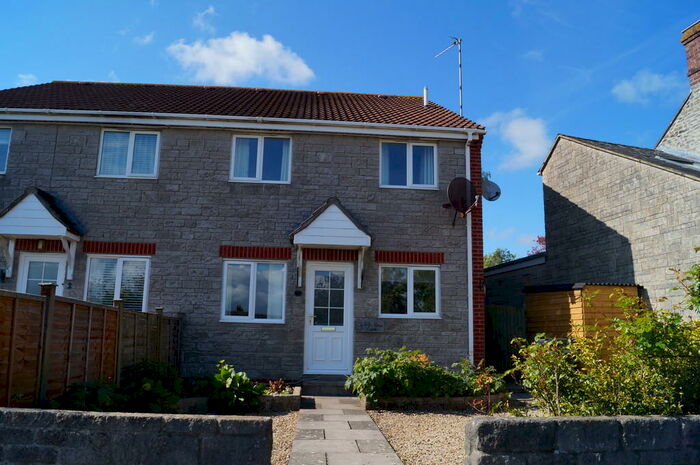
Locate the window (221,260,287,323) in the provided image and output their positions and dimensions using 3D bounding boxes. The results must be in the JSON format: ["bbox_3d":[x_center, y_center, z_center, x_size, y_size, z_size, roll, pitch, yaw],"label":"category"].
[{"bbox_3d":[-1.823,1.125,10.014,1.206,1.165,0.100,2,-8,-3],"label":"window"}]

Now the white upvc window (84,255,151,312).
[{"bbox_3d":[-4.376,1.042,9.884,1.185,1.168,0.100,2,-8,-3],"label":"white upvc window"}]

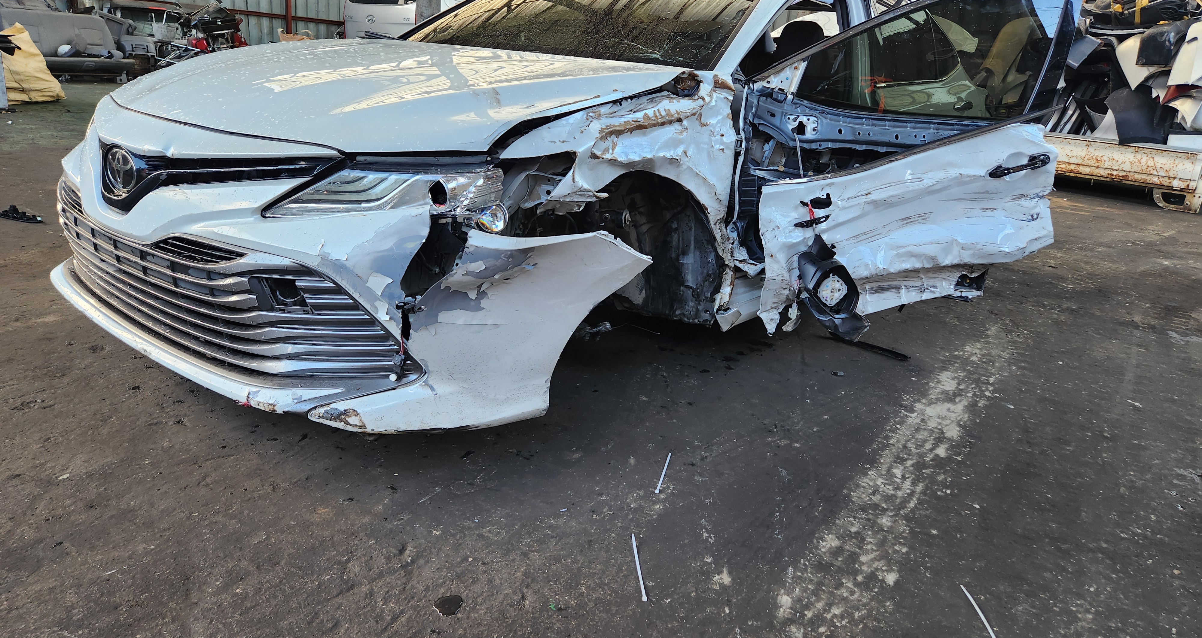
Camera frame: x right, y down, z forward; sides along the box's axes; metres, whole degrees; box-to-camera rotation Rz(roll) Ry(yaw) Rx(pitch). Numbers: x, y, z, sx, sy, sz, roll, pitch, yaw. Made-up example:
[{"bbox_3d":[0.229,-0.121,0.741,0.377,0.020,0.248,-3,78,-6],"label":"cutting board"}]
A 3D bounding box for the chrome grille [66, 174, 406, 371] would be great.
[{"bbox_3d":[-1.083,-0.144,2.113,1.420,0.310,0.330,19,22,38],"label":"chrome grille"}]

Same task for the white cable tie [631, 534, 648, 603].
[{"bbox_3d":[0.073,0.472,1.536,0.008,0.006,0.213,3,18,-5],"label":"white cable tie"}]

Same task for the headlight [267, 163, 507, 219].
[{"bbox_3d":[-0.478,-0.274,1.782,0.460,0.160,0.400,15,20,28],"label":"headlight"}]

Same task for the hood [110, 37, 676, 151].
[{"bbox_3d":[-0.699,-0.690,2.350,1.560,0.290,1.130,19,22,38],"label":"hood"}]

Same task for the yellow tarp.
[{"bbox_3d":[-6.301,-2.814,8.750,0.850,0.820,0.750,-5,20,-28],"label":"yellow tarp"}]

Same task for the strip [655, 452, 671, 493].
[{"bbox_3d":[0.151,0.363,1.901,0.008,0.006,0.206,8,18,11],"label":"strip"}]

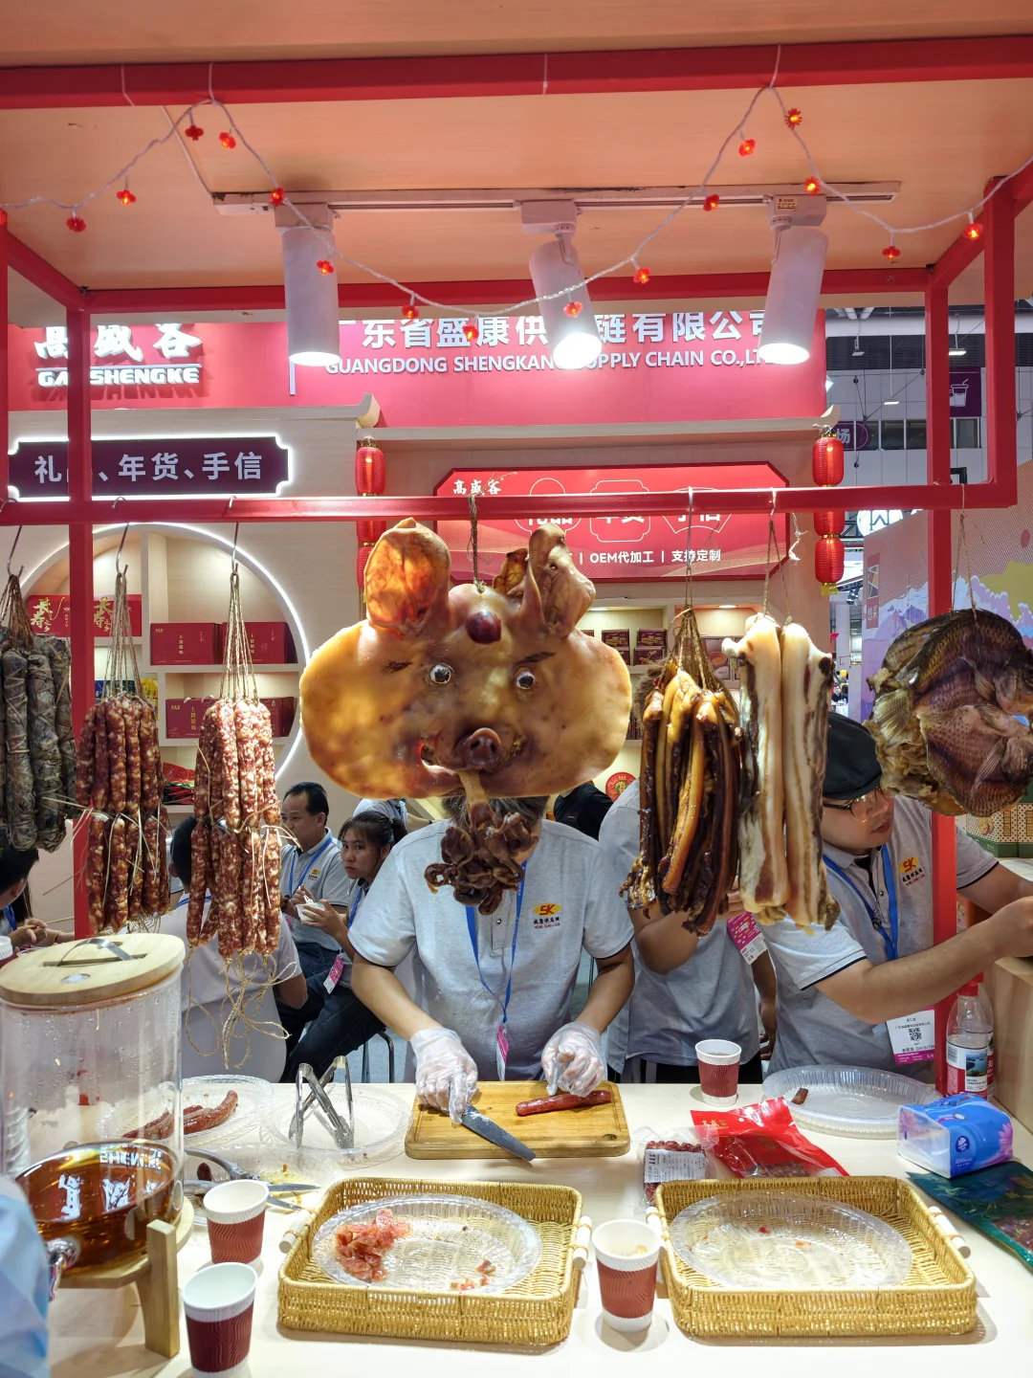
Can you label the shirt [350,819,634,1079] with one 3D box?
[{"bbox_3d":[-0.050,0.554,1.980,0.580,0.600,0.300,-1,0,0],"label":"shirt"}]

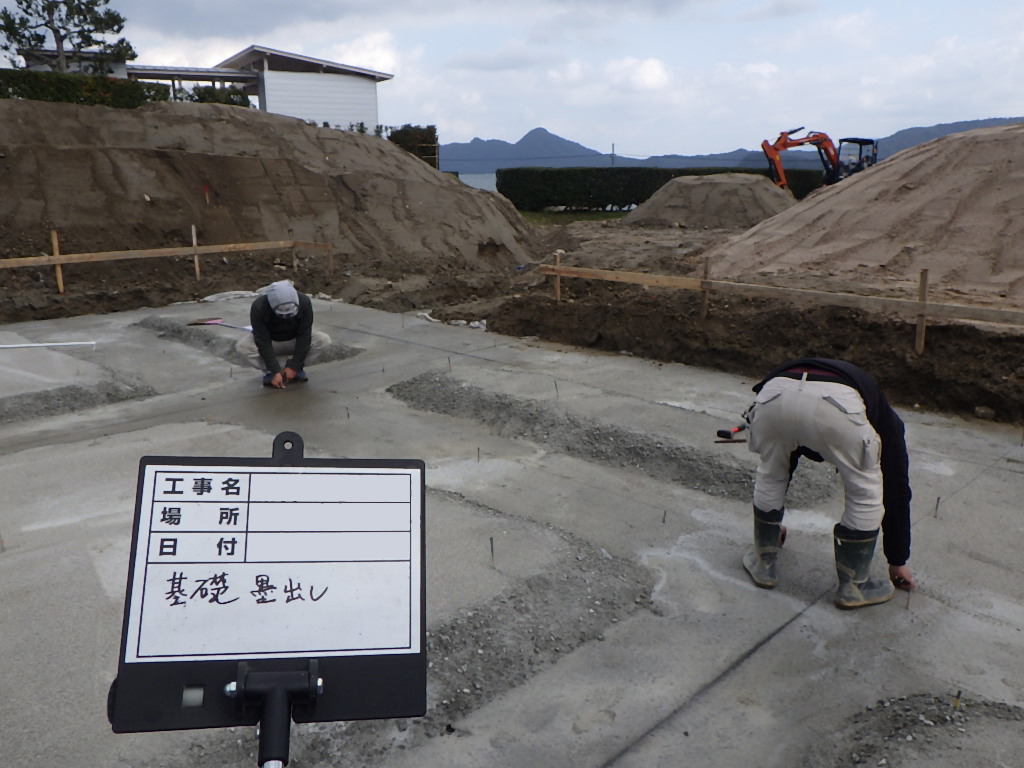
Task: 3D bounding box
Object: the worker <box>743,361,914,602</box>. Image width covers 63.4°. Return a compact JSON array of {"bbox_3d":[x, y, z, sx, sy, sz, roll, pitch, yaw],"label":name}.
[{"bbox_3d":[1.227,0.329,3.193,0.610,0.910,0.750,9,17,32],"label":"worker"}]

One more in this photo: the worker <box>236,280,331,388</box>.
[{"bbox_3d":[-1.807,-0.458,6.573,0.700,0.800,0.680,-5,15,-16],"label":"worker"}]

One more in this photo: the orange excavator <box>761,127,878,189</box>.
[{"bbox_3d":[10.987,-7.639,29.500,3.900,2.850,1.600,-2,14,-6],"label":"orange excavator"}]

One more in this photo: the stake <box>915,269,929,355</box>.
[{"bbox_3d":[3.154,-0.551,6.362,0.050,0.658,0.050,14,20,43],"label":"stake"}]

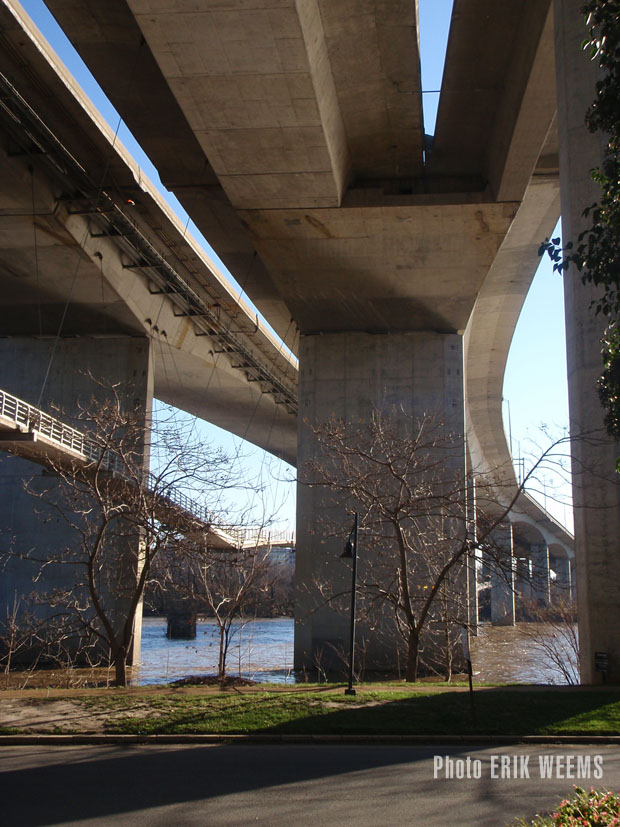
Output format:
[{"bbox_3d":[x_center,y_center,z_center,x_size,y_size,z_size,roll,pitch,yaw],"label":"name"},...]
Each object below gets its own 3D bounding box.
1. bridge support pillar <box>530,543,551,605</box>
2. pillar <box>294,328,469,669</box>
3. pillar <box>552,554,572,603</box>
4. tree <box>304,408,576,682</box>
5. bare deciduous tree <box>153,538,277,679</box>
[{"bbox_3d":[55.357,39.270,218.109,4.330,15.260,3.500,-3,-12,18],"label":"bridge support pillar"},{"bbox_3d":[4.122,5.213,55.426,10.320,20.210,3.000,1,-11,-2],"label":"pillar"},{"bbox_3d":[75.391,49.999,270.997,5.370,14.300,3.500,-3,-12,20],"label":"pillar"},{"bbox_3d":[3.135,3.274,22.631,5.980,6.520,5.400,1,-11,0],"label":"tree"},{"bbox_3d":[-2.319,4.917,22.826,2.970,3.370,2.600,1,-11,0],"label":"bare deciduous tree"}]

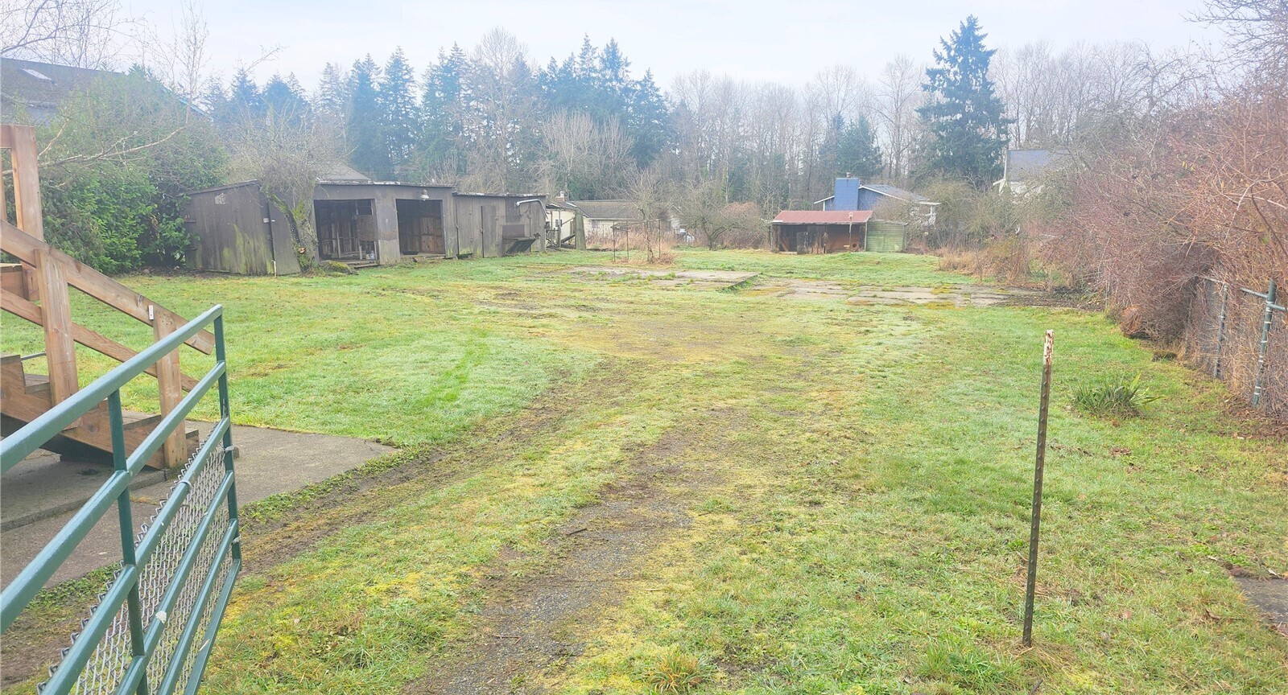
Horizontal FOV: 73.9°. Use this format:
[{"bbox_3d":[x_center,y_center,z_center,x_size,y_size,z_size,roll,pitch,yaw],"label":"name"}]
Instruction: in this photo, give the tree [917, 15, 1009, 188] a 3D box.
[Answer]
[{"bbox_3d":[25.345,-17.508,68.040,7.400,16.868,7.400,0,9,0],"label":"tree"}]

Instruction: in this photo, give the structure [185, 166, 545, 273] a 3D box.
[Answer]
[{"bbox_3d":[-8.263,-4.301,28.991,3.100,2.680,14.200,4,10,23],"label":"structure"}]

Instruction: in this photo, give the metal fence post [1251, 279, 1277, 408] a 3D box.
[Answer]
[{"bbox_3d":[5.530,-0.027,7.638,0.070,1.150,0.070,0,9,0],"label":"metal fence post"}]

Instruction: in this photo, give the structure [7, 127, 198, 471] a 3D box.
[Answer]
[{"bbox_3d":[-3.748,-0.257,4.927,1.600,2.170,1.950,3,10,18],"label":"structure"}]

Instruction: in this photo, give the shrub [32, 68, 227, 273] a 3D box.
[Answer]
[{"bbox_3d":[-14.053,-4.803,23.345,5.000,5.365,4.200,0,9,0],"label":"shrub"}]

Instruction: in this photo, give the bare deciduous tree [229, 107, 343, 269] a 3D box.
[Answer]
[{"bbox_3d":[-9.579,-4.178,22.936,2.900,4.318,2.800,0,9,0],"label":"bare deciduous tree"}]

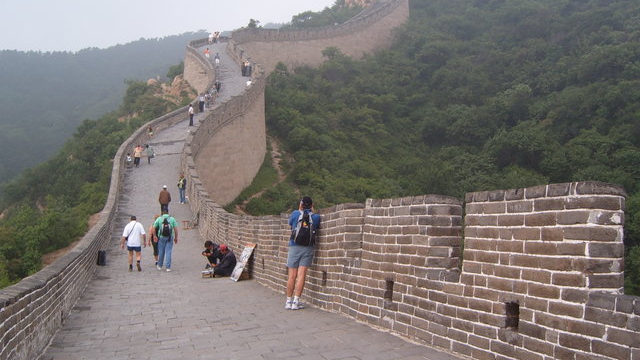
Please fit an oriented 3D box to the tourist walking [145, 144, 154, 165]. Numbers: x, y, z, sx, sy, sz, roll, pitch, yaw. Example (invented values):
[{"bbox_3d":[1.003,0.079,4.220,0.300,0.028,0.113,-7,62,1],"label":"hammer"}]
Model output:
[{"bbox_3d":[-13.434,-2.032,54.300,0.600,1.572,0.420,0,0,-9],"label":"tourist walking"}]

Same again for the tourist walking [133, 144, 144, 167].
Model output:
[{"bbox_3d":[-13.758,-1.809,52.000,0.650,1.657,0.450,0,0,-9],"label":"tourist walking"}]

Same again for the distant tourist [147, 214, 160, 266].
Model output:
[{"bbox_3d":[-5.226,1.917,21.800,0.520,1.635,0.420,0,0,-12],"label":"distant tourist"}]

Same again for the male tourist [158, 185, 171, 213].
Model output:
[{"bbox_3d":[-7.807,1.110,34.600,0.600,1.674,0.400,0,0,-12],"label":"male tourist"}]

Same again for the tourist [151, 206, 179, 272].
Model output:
[{"bbox_3d":[-4.615,1.861,20.500,0.720,1.804,0.500,0,0,-10],"label":"tourist"}]

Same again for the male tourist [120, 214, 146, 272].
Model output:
[{"bbox_3d":[-5.613,1.930,20.600,0.730,1.692,0.480,0,0,-12],"label":"male tourist"}]

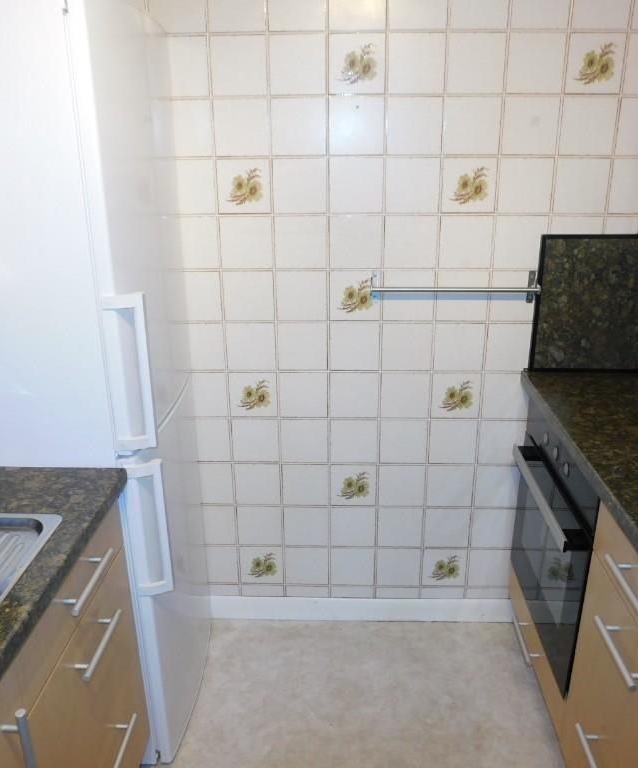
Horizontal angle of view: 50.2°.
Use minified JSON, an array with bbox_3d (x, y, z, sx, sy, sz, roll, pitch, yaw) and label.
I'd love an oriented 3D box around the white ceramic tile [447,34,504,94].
[{"bbox_3d":[0.404,-0.824,1.750,0.150,0.150,0.009,0,20,2],"label":"white ceramic tile"}]

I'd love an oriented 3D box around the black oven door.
[{"bbox_3d":[0.614,0.464,1.879,0.075,0.466,0.591,0,19,3],"label":"black oven door"}]

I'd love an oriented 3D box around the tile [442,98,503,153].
[{"bbox_3d":[0.405,-0.682,1.800,0.150,0.150,0.010,0,19,2],"label":"tile"}]

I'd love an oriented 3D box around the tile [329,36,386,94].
[{"bbox_3d":[0.100,-0.826,1.760,0.150,0.150,0.010,0,19,2],"label":"tile"}]

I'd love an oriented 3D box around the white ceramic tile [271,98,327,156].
[{"bbox_3d":[-0.052,-0.688,1.830,0.151,0.150,0.009,0,19,1],"label":"white ceramic tile"}]

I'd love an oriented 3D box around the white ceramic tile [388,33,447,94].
[{"bbox_3d":[0.252,-0.826,1.755,0.150,0.150,0.010,0,19,2],"label":"white ceramic tile"}]

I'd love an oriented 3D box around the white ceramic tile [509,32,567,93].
[{"bbox_3d":[0.565,-0.833,1.767,0.151,0.150,0.009,0,19,1],"label":"white ceramic tile"}]

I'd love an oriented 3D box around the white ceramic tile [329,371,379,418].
[{"bbox_3d":[0.107,0.035,2.063,0.150,0.150,0.009,0,20,2],"label":"white ceramic tile"}]

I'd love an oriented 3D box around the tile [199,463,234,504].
[{"bbox_3d":[-0.350,0.323,2.200,0.150,0.150,0.009,0,20,2],"label":"tile"}]

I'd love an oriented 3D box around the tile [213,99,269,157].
[{"bbox_3d":[-0.204,-0.683,1.813,0.150,0.150,0.010,0,20,1],"label":"tile"}]

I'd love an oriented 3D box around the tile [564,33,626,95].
[{"bbox_3d":[0.710,-0.822,1.748,0.150,0.150,0.009,0,20,2],"label":"tile"}]

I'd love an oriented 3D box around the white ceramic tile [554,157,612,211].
[{"bbox_3d":[0.711,-0.538,1.841,0.150,0.150,0.010,0,19,2],"label":"white ceramic tile"}]

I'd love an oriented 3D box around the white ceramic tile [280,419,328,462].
[{"bbox_3d":[-0.044,0.180,2.137,0.150,0.150,0.009,0,20,2],"label":"white ceramic tile"}]

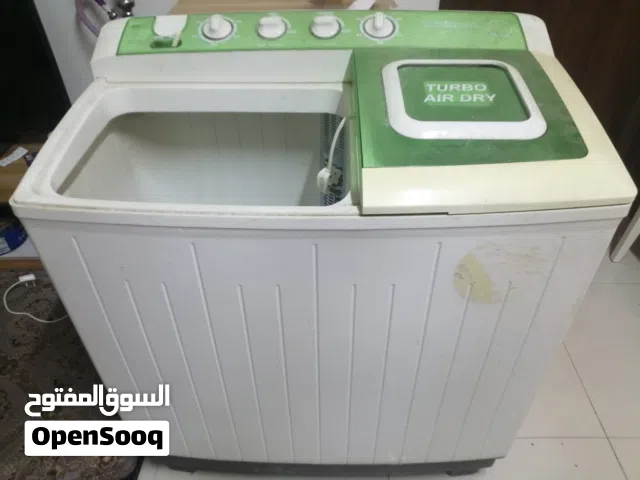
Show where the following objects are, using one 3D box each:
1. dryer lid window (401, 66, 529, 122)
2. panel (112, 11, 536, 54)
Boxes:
[{"bbox_3d":[0.237,-0.253,0.816,0.193,0.012,0.183,0,47,1],"label":"dryer lid window"},{"bbox_3d":[0.002,-0.413,0.944,0.784,0.035,0.122,0,60,1],"label":"panel"}]

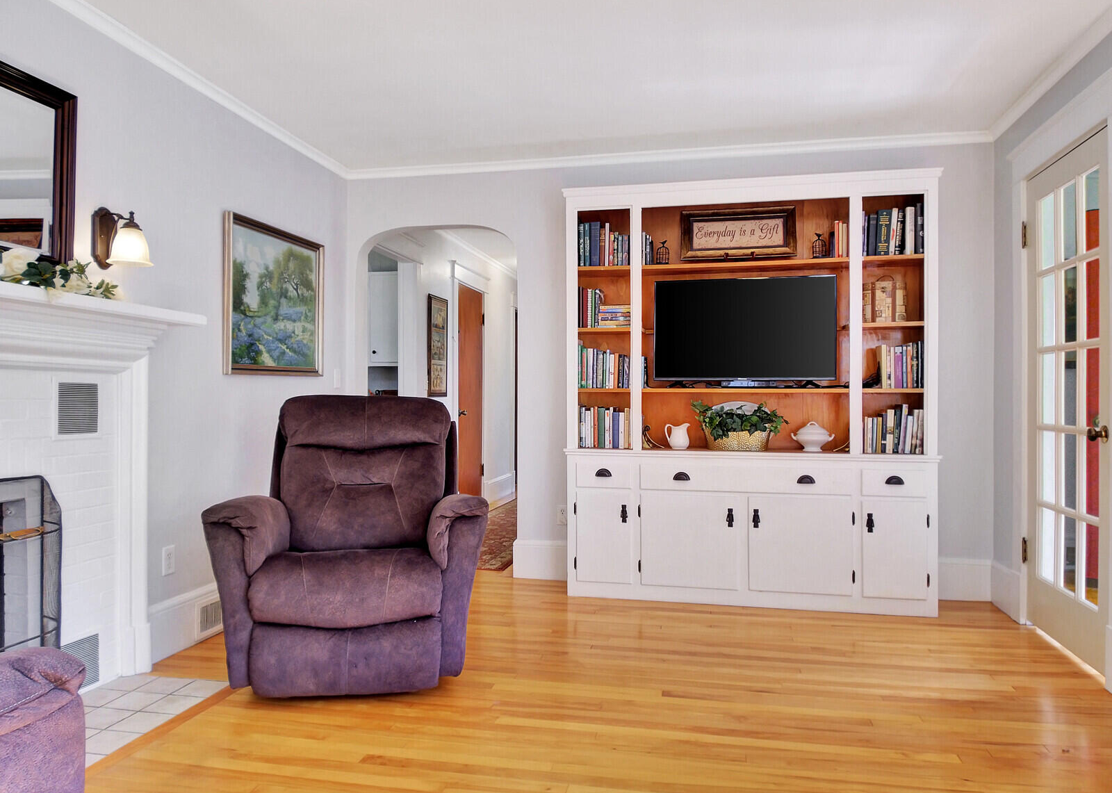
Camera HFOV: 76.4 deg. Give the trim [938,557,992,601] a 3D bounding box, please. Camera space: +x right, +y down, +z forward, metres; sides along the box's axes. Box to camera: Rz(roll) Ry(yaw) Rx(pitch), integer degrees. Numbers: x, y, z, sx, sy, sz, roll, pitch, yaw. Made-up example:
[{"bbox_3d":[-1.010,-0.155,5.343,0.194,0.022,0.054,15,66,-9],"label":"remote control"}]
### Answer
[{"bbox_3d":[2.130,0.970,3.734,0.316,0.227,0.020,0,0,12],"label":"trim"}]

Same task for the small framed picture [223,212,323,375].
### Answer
[{"bbox_3d":[-1.436,-0.481,3.653,0.035,0.749,0.812,0,0,12],"label":"small framed picture"}]

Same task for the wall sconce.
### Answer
[{"bbox_3d":[-1.576,-0.583,2.594,0.189,0.229,0.153,0,0,12],"label":"wall sconce"}]

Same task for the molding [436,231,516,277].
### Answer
[{"bbox_3d":[-0.680,-1.336,6.731,0.055,0.060,2.562,0,0,12],"label":"molding"}]

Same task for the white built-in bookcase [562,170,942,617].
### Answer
[{"bbox_3d":[0.988,-0.014,3.789,1.875,2.189,0.365,0,0,12],"label":"white built-in bookcase"}]

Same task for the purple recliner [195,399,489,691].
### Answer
[{"bbox_3d":[-0.822,0.536,2.990,1.041,1.082,0.959,0,0,-8],"label":"purple recliner"}]

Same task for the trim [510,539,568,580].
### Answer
[{"bbox_3d":[-0.066,0.962,4.187,0.365,0.227,0.020,0,0,12],"label":"trim"}]

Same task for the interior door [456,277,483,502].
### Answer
[{"bbox_3d":[-0.779,0.046,6.410,0.042,2.041,0.665,0,0,12],"label":"interior door"}]

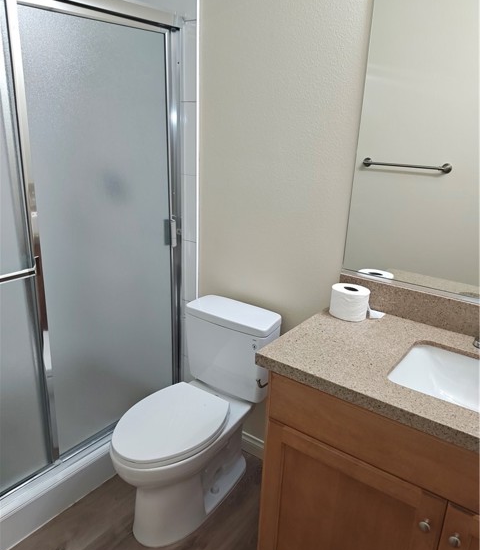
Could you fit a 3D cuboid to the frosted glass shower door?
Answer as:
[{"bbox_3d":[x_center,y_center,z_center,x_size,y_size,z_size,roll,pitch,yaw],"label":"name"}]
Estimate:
[{"bbox_3d":[-0.504,-0.116,1.842,0.040,1.637,0.634,15,22,34],"label":"frosted glass shower door"}]

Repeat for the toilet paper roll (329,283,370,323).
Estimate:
[{"bbox_3d":[0.378,0.091,1.594,0.128,0.093,0.128,2,18,-1],"label":"toilet paper roll"}]

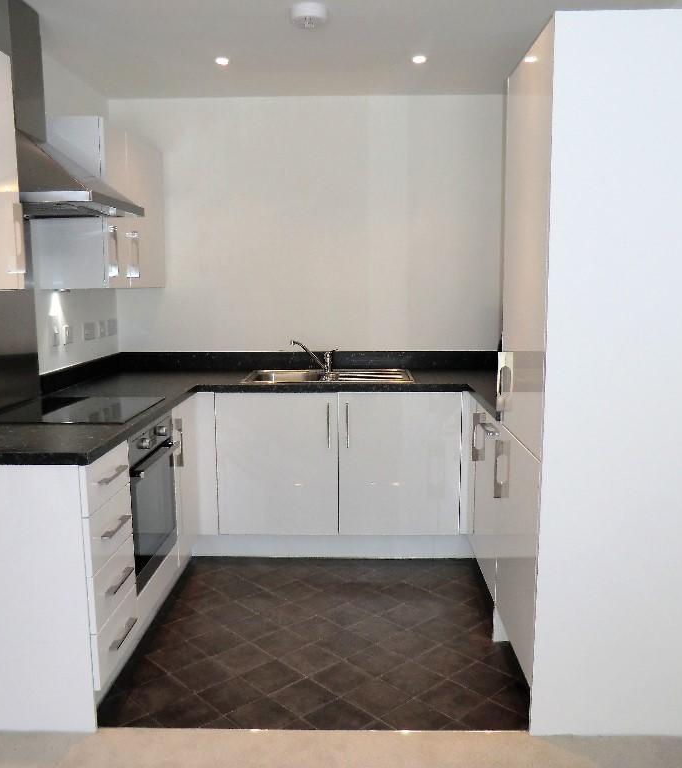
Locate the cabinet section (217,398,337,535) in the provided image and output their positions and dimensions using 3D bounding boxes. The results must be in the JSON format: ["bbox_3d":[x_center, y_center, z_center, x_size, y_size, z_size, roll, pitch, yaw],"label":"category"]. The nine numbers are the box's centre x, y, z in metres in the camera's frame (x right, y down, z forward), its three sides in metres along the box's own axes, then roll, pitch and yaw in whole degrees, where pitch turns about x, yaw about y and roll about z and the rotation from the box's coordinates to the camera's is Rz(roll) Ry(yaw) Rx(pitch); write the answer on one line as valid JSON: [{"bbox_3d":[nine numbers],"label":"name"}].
[{"bbox_3d":[-0.306,0.357,3.762,0.600,0.718,0.560,0,8,1],"label":"cabinet section"}]

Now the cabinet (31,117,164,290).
[{"bbox_3d":[-1.161,-0.844,3.520,0.313,0.730,0.910,0,8,2],"label":"cabinet"}]

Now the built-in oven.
[{"bbox_3d":[-0.989,0.449,2.836,0.560,0.592,0.580,0,8,2],"label":"built-in oven"}]

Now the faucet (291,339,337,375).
[{"bbox_3d":[-0.145,-0.145,3.884,0.260,0.195,0.090,-3,8,-16],"label":"faucet"}]

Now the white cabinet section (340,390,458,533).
[{"bbox_3d":[0.294,0.355,3.752,0.601,0.718,0.560,0,8,1],"label":"white cabinet section"}]

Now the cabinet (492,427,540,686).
[{"bbox_3d":[0.893,0.553,2.457,0.580,0.734,0.609,0,8,2],"label":"cabinet"}]

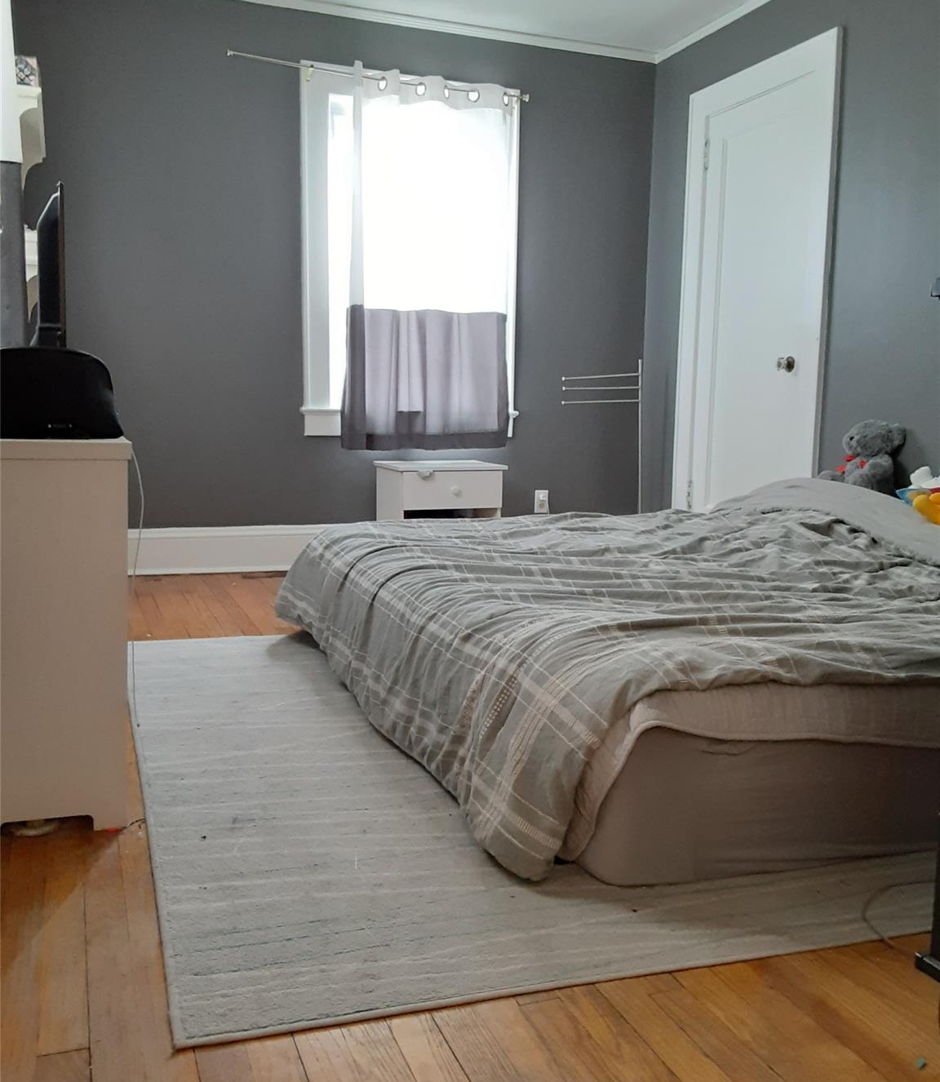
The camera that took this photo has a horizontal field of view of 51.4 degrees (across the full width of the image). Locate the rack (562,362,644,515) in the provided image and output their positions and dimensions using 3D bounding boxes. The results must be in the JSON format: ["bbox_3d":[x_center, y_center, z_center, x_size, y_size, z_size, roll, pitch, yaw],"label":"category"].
[{"bbox_3d":[0.636,-0.375,4.782,0.420,1.000,0.200,-1,8,-19],"label":"rack"}]

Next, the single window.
[{"bbox_3d":[-0.255,-1.286,4.473,1.020,1.610,0.120,-1,8,-19],"label":"single window"}]

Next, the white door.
[{"bbox_3d":[1.172,-0.889,4.184,0.080,2.190,0.950,-2,8,-22],"label":"white door"}]

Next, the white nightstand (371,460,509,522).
[{"bbox_3d":[-0.140,-0.095,4.443,0.510,0.500,0.400,-1,8,-19],"label":"white nightstand"}]

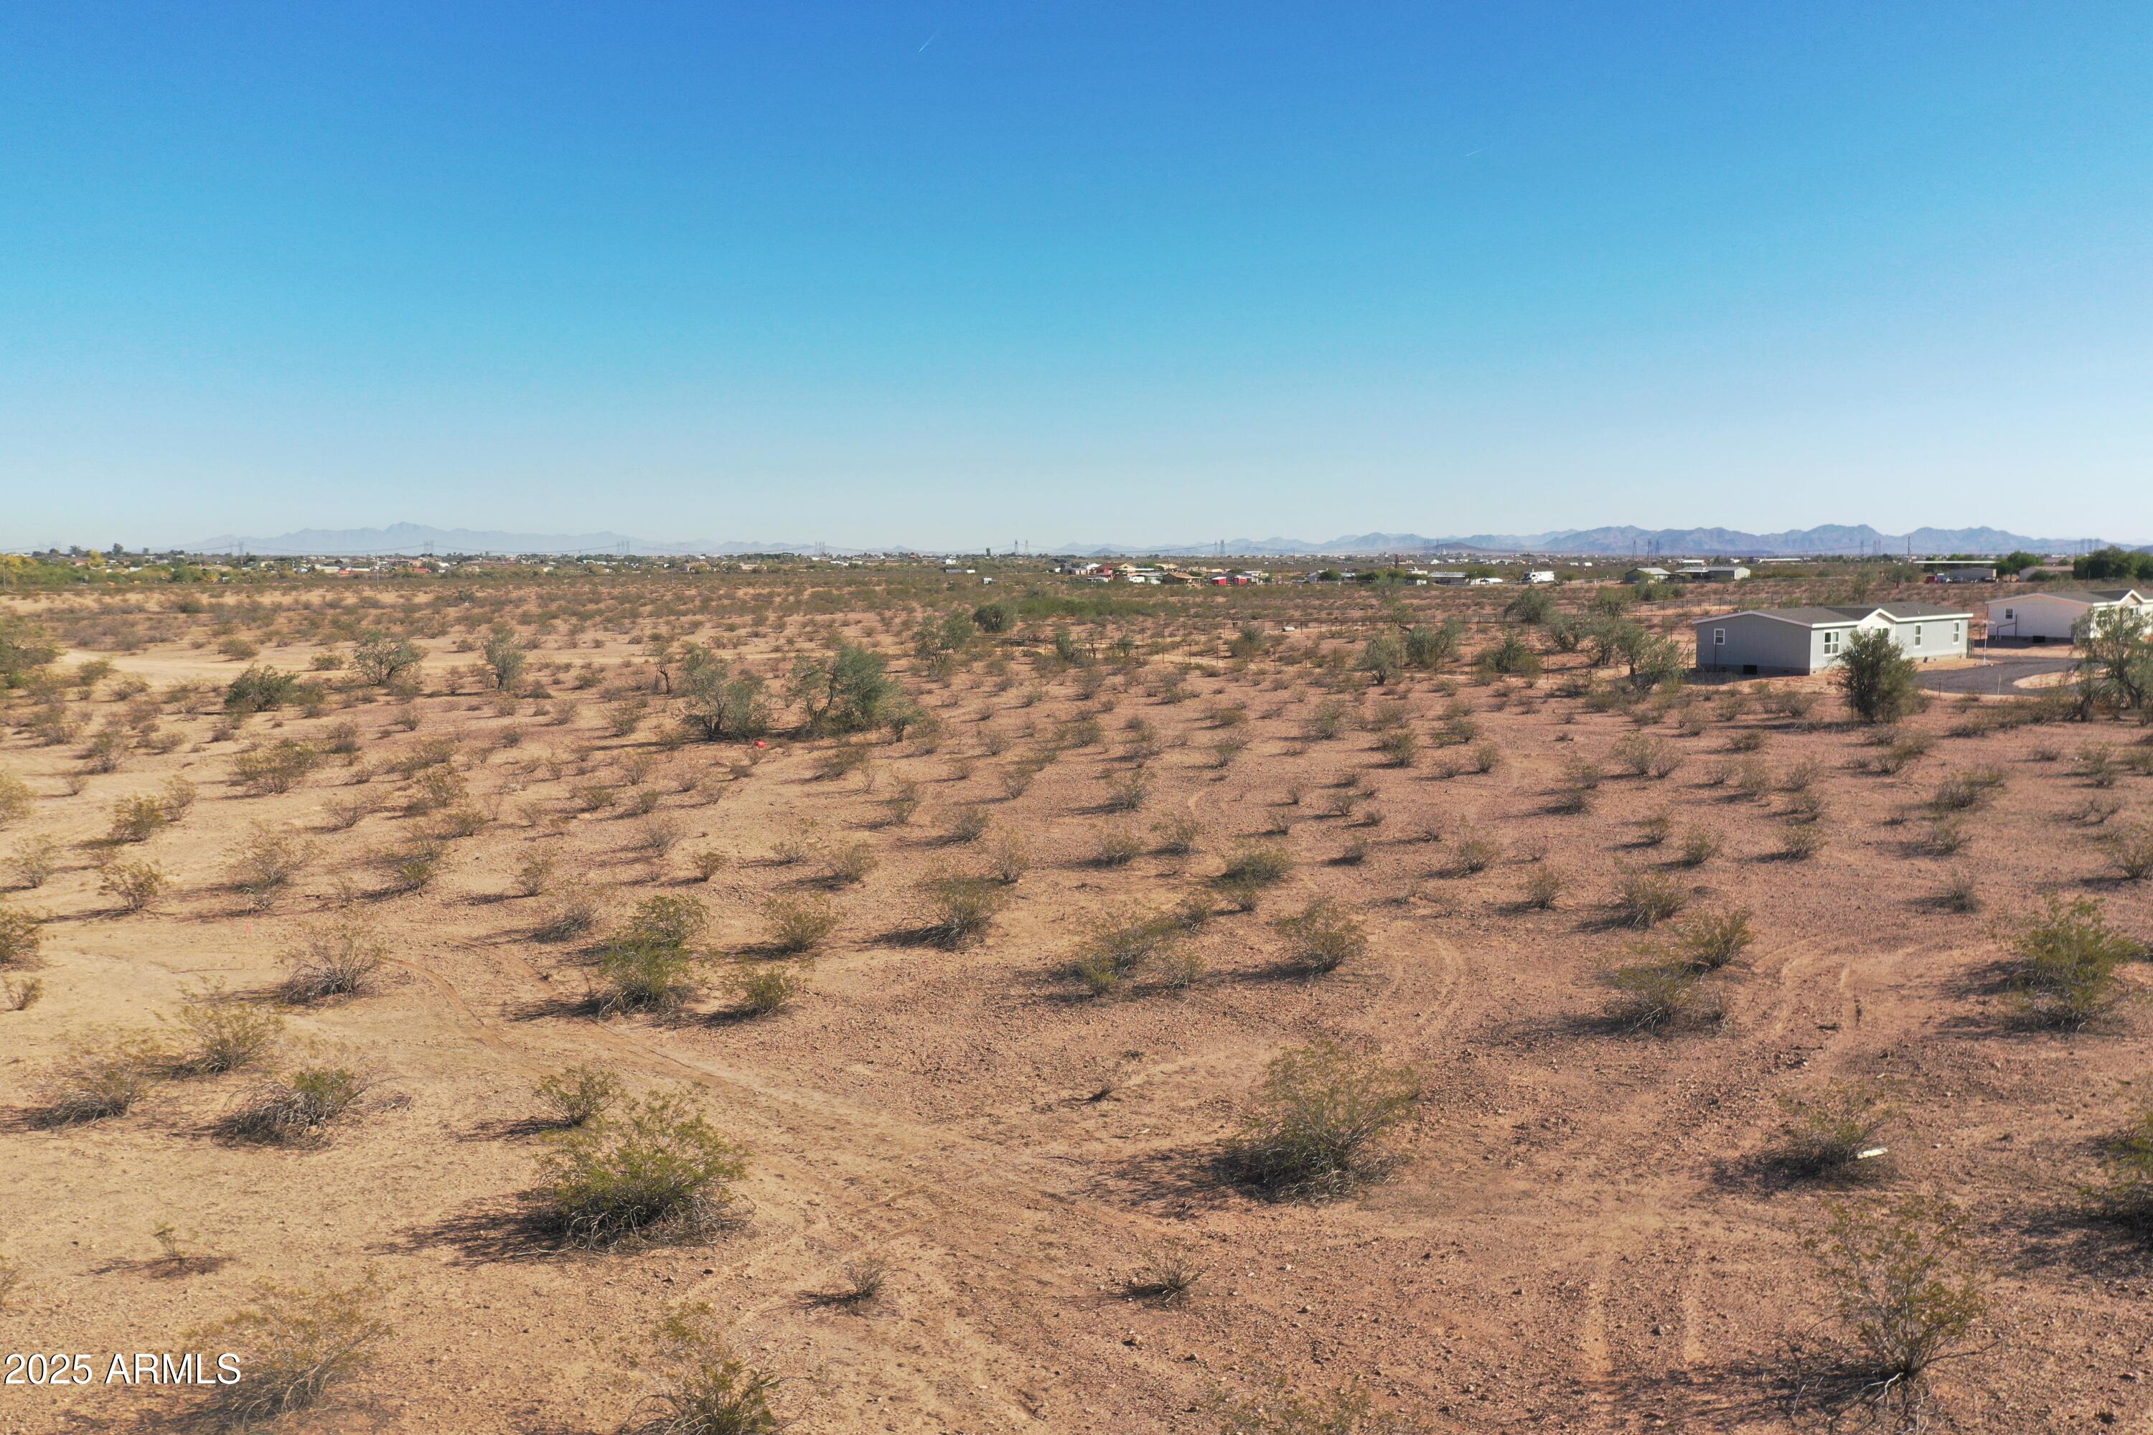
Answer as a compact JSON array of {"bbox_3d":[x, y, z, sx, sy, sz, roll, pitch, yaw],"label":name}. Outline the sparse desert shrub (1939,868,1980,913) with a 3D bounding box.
[{"bbox_3d":[19.117,3.696,36.144,0.756,0.829,0.718,3,6,28],"label":"sparse desert shrub"}]

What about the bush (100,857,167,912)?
[{"bbox_3d":[-20.454,3.573,36.254,1.277,1.053,1.213,-3,6,-30],"label":"bush"}]

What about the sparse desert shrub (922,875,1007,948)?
[{"bbox_3d":[-2.260,3.770,33.267,1.702,1.241,1.617,0,6,-4],"label":"sparse desert shrub"}]

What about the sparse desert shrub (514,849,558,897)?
[{"bbox_3d":[-12.440,3.564,38.470,0.975,1.004,0.877,0,6,0],"label":"sparse desert shrub"}]

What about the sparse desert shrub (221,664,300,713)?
[{"bbox_3d":[-40.597,-1.453,83.392,3.819,2.228,3.055,0,6,0],"label":"sparse desert shrub"}]

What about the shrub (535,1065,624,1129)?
[{"bbox_3d":[-6.673,5.067,22.444,1.146,0.760,1.088,-2,6,-17],"label":"shrub"}]

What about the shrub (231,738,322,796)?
[{"bbox_3d":[-26.041,1.580,54.572,2.711,1.758,2.495,0,6,0],"label":"shrub"}]

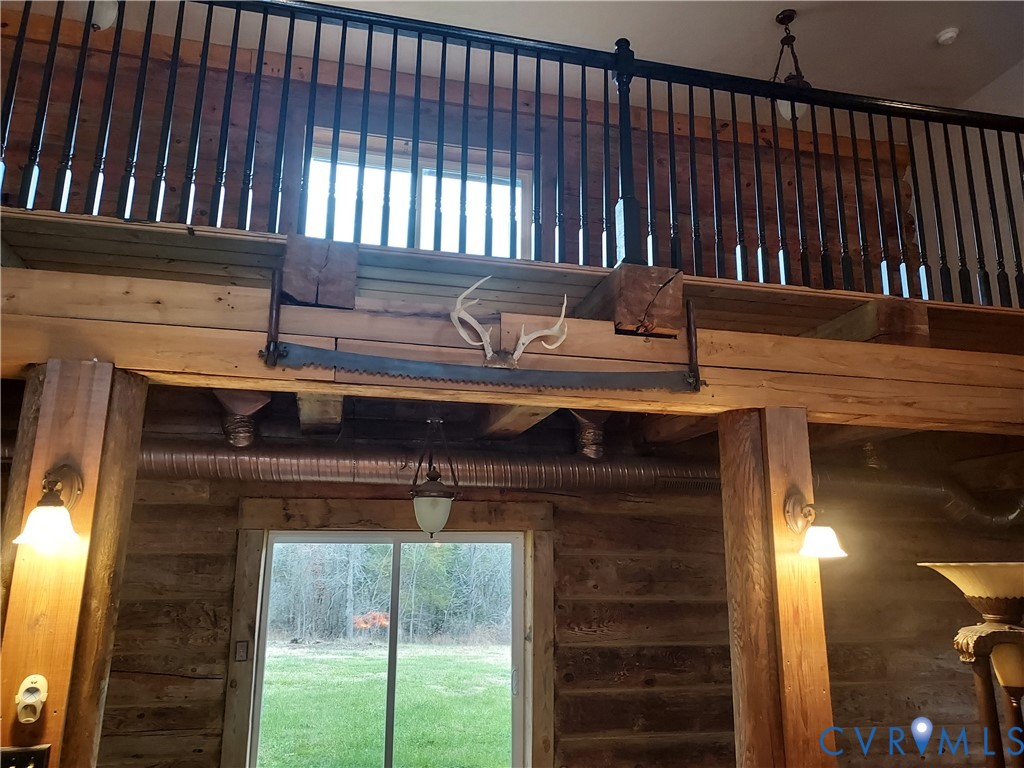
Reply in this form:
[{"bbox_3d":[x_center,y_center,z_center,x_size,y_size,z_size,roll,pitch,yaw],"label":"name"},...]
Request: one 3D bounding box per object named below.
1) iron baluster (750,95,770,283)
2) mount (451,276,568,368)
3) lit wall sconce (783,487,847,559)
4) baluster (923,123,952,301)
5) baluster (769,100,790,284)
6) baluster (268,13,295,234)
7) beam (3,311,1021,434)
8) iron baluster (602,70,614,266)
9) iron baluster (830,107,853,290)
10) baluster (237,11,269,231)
[{"bbox_3d":[1.055,-0.846,3.032,0.032,0.873,0.032,3,-12,-12],"label":"iron baluster"},{"bbox_3d":[-0.009,-0.201,2.455,0.385,0.250,0.240,3,-12,-12],"label":"mount"},{"bbox_3d":[1.071,0.491,2.507,0.150,0.206,0.195,4,-12,-12],"label":"lit wall sconce"},{"bbox_3d":[1.934,-0.791,3.225,0.032,0.886,0.032,4,-12,-12],"label":"baluster"},{"bbox_3d":[1.152,-0.840,3.053,0.032,0.873,0.032,3,-12,-12],"label":"baluster"},{"bbox_3d":[-0.847,-0.979,2.635,0.032,0.917,0.032,4,-12,-12],"label":"baluster"},{"bbox_3d":[0.280,0.001,2.759,4.050,0.157,0.250,4,-12,-12],"label":"beam"},{"bbox_3d":[0.391,-0.886,2.887,0.032,0.873,0.032,3,-12,-12],"label":"iron baluster"},{"bbox_3d":[1.442,-0.820,3.119,0.032,0.878,0.032,4,-12,-12],"label":"iron baluster"},{"bbox_3d":[-0.940,-0.981,2.599,0.032,0.902,0.032,3,-12,-12],"label":"baluster"}]

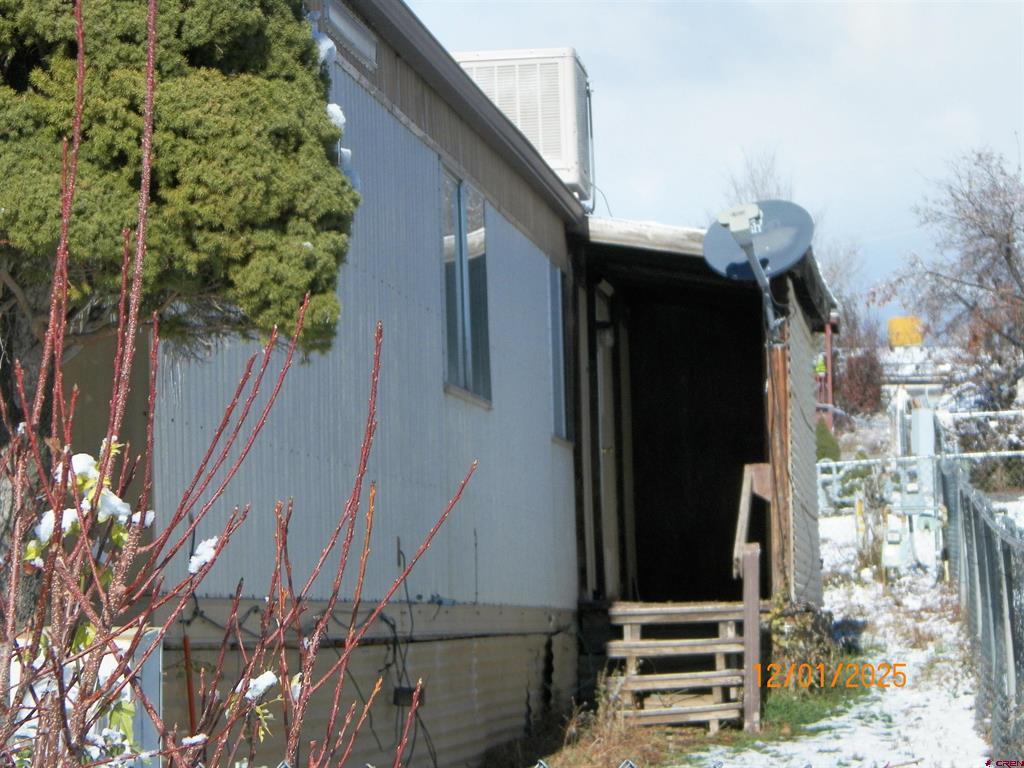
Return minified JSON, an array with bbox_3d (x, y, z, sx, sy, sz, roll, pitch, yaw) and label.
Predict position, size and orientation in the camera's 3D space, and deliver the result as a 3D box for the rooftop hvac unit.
[{"bbox_3d":[0.003,-1.541,23.126,0.870,0.810,0.880,-2,-4,5],"label":"rooftop hvac unit"}]

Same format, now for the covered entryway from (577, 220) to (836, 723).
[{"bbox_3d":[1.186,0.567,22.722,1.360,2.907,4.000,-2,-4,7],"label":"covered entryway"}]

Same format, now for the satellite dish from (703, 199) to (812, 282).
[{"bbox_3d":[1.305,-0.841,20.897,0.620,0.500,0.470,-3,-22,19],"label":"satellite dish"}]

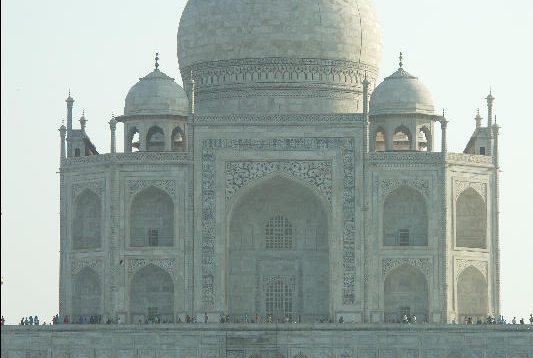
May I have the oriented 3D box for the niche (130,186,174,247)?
[{"bbox_3d":[-14.555,4.742,349.255,5.669,7.859,2.400,0,-5,1],"label":"niche"}]

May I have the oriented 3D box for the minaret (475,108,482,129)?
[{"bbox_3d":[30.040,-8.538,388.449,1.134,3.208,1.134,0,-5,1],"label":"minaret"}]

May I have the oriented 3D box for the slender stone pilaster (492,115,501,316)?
[{"bbox_3d":[30.142,5.046,358.244,1.100,26.887,1.100,0,-6,1],"label":"slender stone pilaster"}]

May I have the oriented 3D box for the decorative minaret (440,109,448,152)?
[{"bbox_3d":[22.684,-6.119,349.359,1.020,5.512,1.020,0,-5,1],"label":"decorative minaret"}]

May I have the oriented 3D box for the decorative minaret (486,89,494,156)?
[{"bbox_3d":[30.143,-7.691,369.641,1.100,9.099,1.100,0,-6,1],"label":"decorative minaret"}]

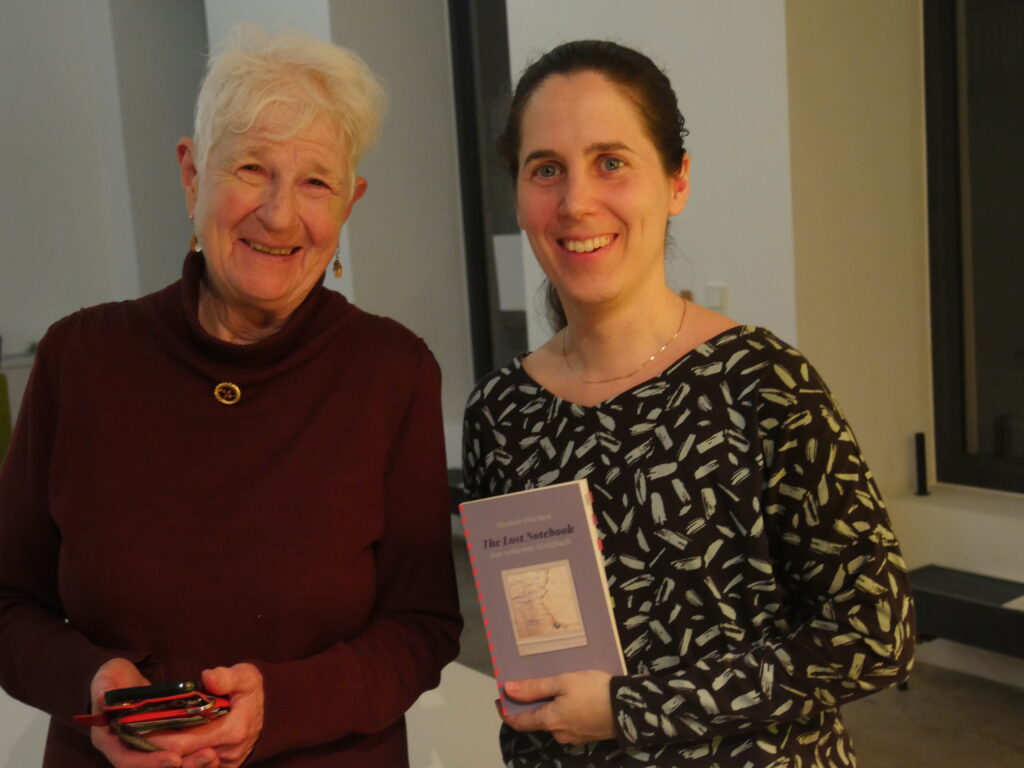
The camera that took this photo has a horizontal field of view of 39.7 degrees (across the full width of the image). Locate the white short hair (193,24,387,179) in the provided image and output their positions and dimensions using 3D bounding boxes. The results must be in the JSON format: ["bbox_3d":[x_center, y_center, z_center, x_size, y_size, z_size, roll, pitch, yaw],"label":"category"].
[{"bbox_3d":[-0.226,-0.254,1.410,0.188,0.185,0.205,12,5,-17],"label":"white short hair"}]

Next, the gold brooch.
[{"bbox_3d":[-0.275,0.009,1.370,0.025,0.022,0.006,7,-12,0],"label":"gold brooch"}]

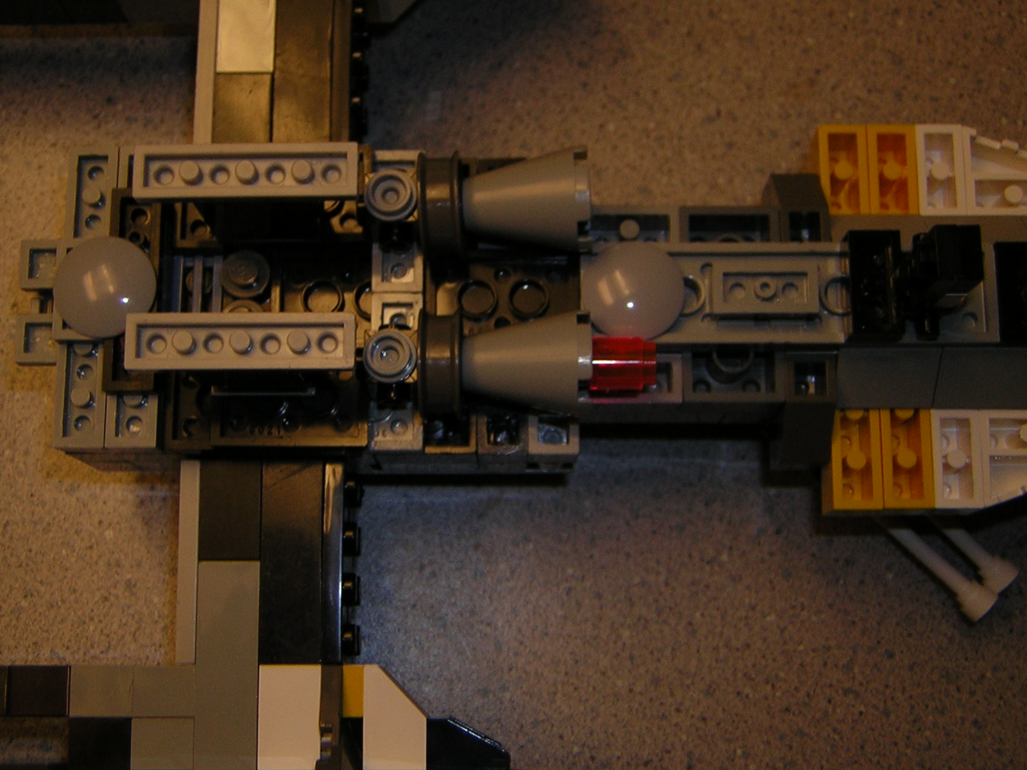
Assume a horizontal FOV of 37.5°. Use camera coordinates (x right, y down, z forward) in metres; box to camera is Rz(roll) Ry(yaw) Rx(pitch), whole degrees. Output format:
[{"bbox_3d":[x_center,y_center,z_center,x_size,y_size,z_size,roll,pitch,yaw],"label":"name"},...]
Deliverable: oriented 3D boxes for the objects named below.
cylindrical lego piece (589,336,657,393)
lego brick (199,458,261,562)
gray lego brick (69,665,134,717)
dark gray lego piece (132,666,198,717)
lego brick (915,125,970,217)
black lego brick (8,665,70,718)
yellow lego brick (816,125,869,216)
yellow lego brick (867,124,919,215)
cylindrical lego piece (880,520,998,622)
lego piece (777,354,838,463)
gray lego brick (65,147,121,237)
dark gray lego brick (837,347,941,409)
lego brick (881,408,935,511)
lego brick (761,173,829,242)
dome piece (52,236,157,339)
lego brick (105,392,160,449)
[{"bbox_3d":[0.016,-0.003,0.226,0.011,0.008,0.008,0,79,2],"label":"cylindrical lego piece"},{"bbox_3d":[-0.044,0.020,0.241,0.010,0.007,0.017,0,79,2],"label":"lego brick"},{"bbox_3d":[-0.063,0.048,0.236,0.010,0.009,0.008,0,79,1],"label":"gray lego brick"},{"bbox_3d":[-0.053,0.048,0.236,0.010,0.009,0.008,0,79,1],"label":"dark gray lego piece"},{"bbox_3d":[0.071,-0.035,0.257,0.008,0.010,0.016,0,79,1],"label":"lego brick"},{"bbox_3d":[-0.073,0.048,0.236,0.010,0.009,0.008,0,79,1],"label":"black lego brick"},{"bbox_3d":[0.055,-0.035,0.255,0.008,0.010,0.016,0,79,1],"label":"yellow lego brick"},{"bbox_3d":[0.063,-0.035,0.255,0.008,0.010,0.016,0,79,1],"label":"yellow lego brick"},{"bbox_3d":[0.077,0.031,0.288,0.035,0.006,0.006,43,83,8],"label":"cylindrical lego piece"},{"bbox_3d":[0.046,0.004,0.241,0.008,0.010,0.016,0,79,1],"label":"lego piece"},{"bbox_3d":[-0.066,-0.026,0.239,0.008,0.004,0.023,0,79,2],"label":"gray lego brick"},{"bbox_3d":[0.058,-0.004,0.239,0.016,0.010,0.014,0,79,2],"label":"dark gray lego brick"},{"bbox_3d":[0.063,0.009,0.246,0.008,0.010,0.023,0,79,2],"label":"lego brick"},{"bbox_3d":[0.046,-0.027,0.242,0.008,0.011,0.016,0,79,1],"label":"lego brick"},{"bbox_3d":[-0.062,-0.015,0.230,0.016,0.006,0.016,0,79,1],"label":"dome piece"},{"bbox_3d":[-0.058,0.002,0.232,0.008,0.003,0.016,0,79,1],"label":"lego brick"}]

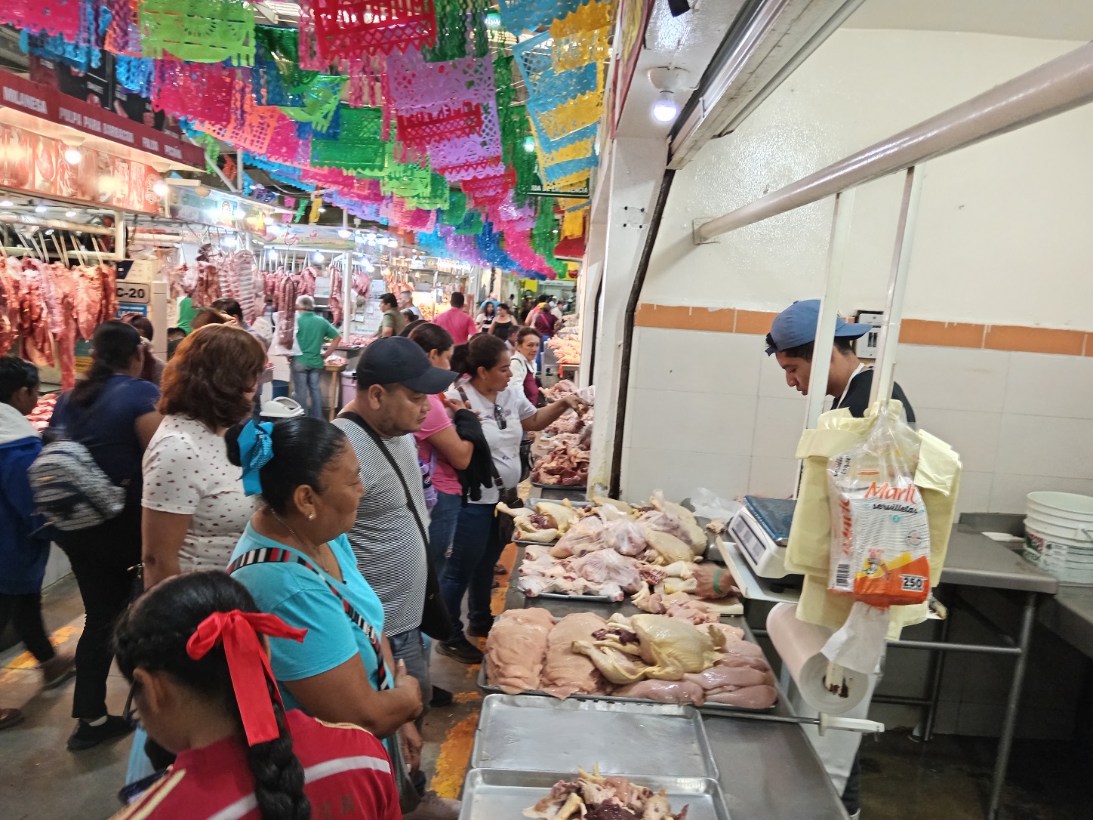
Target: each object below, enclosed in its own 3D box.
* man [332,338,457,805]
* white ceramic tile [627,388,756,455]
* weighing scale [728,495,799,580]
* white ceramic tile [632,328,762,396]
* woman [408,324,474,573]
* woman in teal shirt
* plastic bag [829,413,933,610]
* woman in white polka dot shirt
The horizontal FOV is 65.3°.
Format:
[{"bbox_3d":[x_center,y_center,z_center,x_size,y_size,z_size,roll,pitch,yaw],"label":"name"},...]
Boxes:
[{"bbox_3d":[-0.446,0.611,2.446,0.420,1.640,0.520,5,8,11],"label":"man"},{"bbox_3d":[0.607,0.053,3.526,0.500,0.250,0.010,4,8,1],"label":"white ceramic tile"},{"bbox_3d":[0.625,0.306,1.985,0.330,0.115,0.360,4,8,1],"label":"weighing scale"},{"bbox_3d":[0.620,-0.194,3.490,0.500,0.250,0.010,4,8,1],"label":"white ceramic tile"},{"bbox_3d":[-0.436,0.478,3.437,0.400,1.620,0.460,2,8,-11],"label":"woman"},{"bbox_3d":[-0.434,0.774,1.640,0.400,1.550,0.480,1,8,-14],"label":"woman in teal shirt"},{"bbox_3d":[0.495,0.151,1.280,0.130,0.275,0.090,5,8,11],"label":"plastic bag"},{"bbox_3d":[-0.920,0.607,2.308,0.360,1.630,0.470,4,8,1],"label":"woman in white polka dot shirt"}]

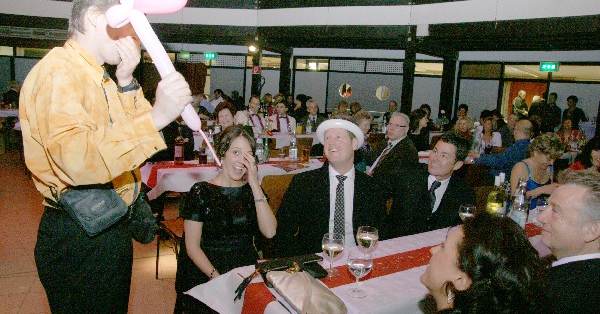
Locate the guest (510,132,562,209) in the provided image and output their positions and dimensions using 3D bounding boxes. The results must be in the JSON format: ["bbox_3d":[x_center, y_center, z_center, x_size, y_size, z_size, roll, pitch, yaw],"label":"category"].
[{"bbox_3d":[1.963,0.436,3.248,0.520,1.238,0.750,-1,9,-26],"label":"guest"}]

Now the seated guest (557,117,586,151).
[{"bbox_3d":[4.438,0.050,6.649,0.480,1.336,0.730,5,8,14],"label":"seated guest"}]

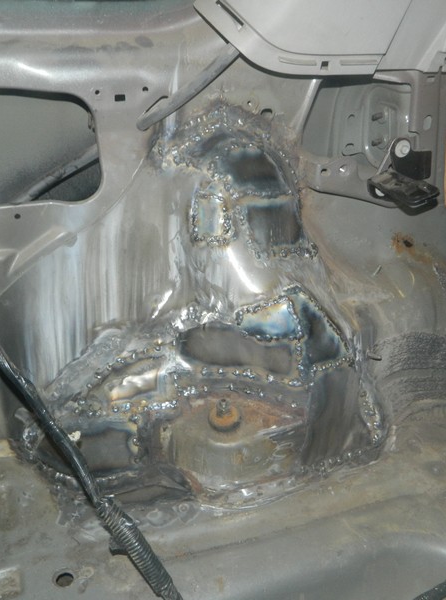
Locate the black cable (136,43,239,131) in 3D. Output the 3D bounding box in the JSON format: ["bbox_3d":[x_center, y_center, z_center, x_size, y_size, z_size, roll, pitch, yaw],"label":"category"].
[{"bbox_3d":[-0.047,-0.302,0.930,0.180,0.030,0.036,-40,15,12],"label":"black cable"}]

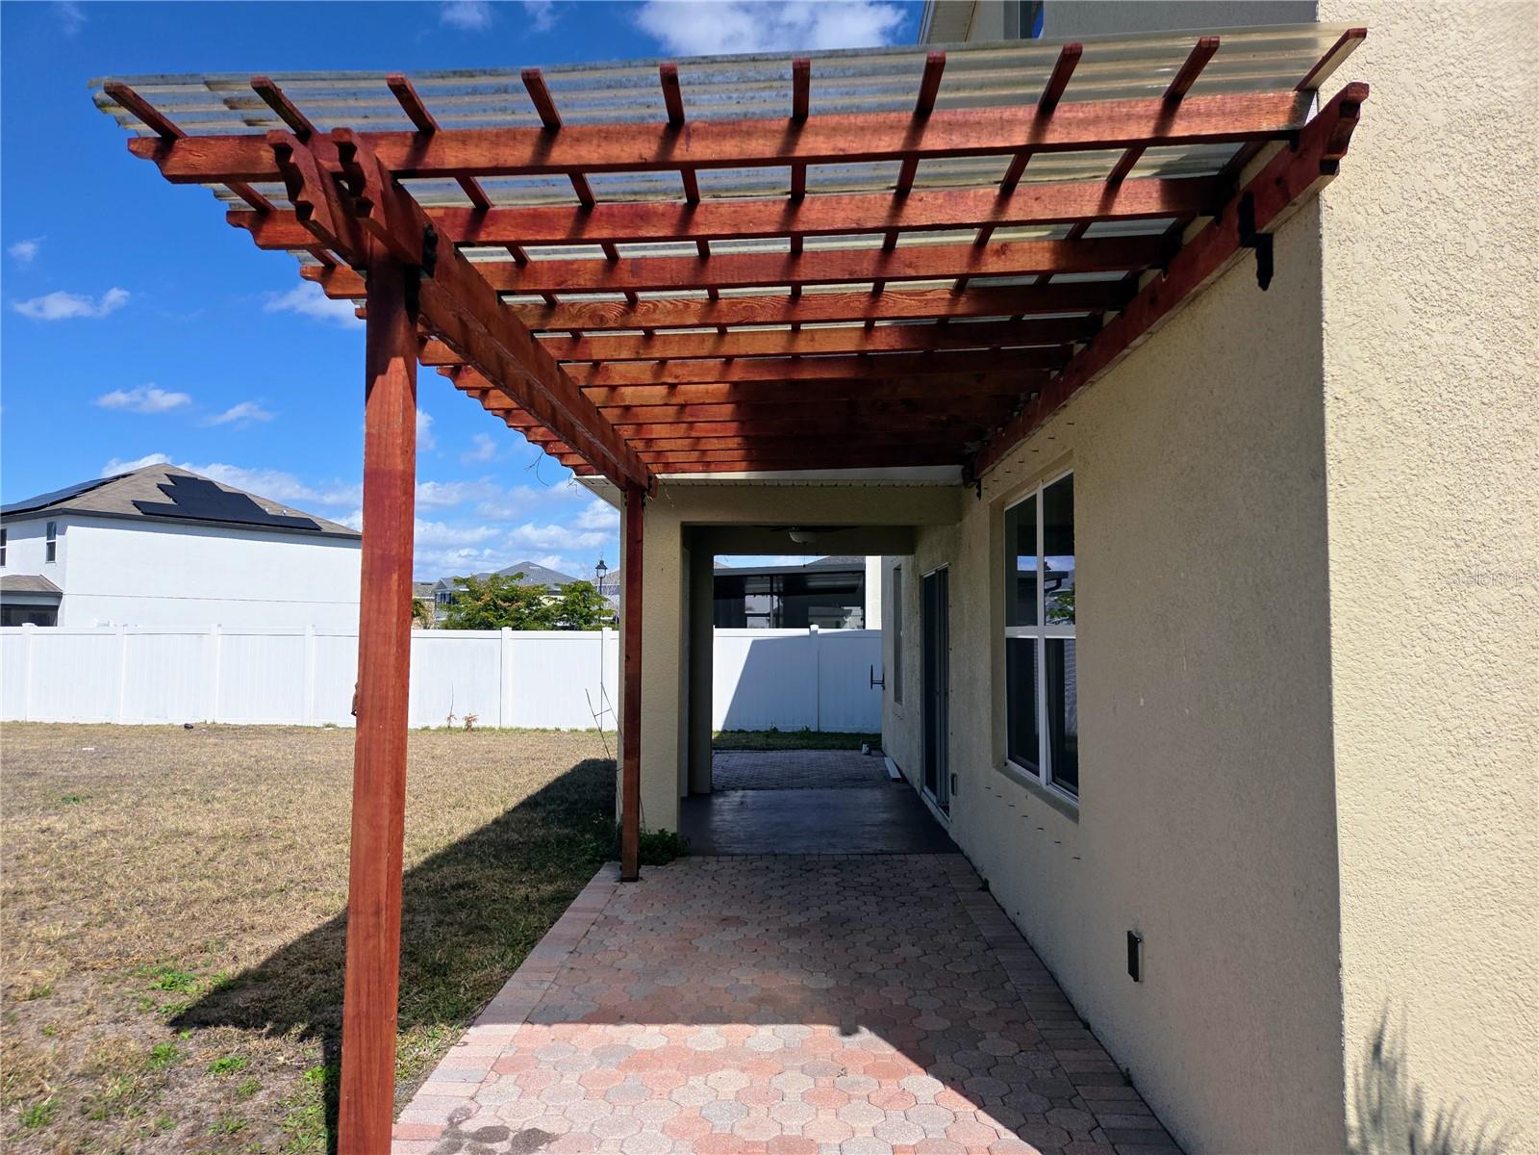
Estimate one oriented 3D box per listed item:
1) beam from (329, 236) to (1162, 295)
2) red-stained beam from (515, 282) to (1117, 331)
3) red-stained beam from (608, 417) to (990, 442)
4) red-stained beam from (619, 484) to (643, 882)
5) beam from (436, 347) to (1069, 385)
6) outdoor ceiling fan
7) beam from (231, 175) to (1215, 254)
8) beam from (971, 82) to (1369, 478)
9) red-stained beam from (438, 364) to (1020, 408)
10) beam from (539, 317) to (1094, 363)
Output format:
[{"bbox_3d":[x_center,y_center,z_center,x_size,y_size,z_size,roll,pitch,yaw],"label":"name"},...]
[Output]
[{"bbox_3d":[-0.104,-0.950,3.166,2.722,0.088,0.038,-2,-3,1],"label":"beam"},{"bbox_3d":[-0.038,-0.930,3.570,2.610,0.088,0.038,-2,-3,1],"label":"red-stained beam"},{"bbox_3d":[0.053,-0.823,5.595,2.533,0.088,0.038,-2,-3,1],"label":"red-stained beam"},{"bbox_3d":[-0.860,0.623,6.470,0.093,2.531,0.093,0,-3,1],"label":"red-stained beam"},{"bbox_3d":[-0.073,-0.885,4.381,2.722,0.088,0.038,-2,-3,1],"label":"beam"},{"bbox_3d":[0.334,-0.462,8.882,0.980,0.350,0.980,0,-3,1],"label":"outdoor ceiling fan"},{"bbox_3d":[-0.115,-0.972,2.761,2.722,0.088,0.038,-2,-3,1],"label":"beam"},{"bbox_3d":[1.279,-0.826,4.442,0.040,0.141,4.653,0,-3,1],"label":"beam"},{"bbox_3d":[-0.062,-0.863,4.787,2.722,0.088,0.038,-2,-3,1],"label":"red-stained beam"},{"bbox_3d":[-0.028,-0.909,3.975,2.610,0.088,0.038,-2,-3,1],"label":"beam"}]

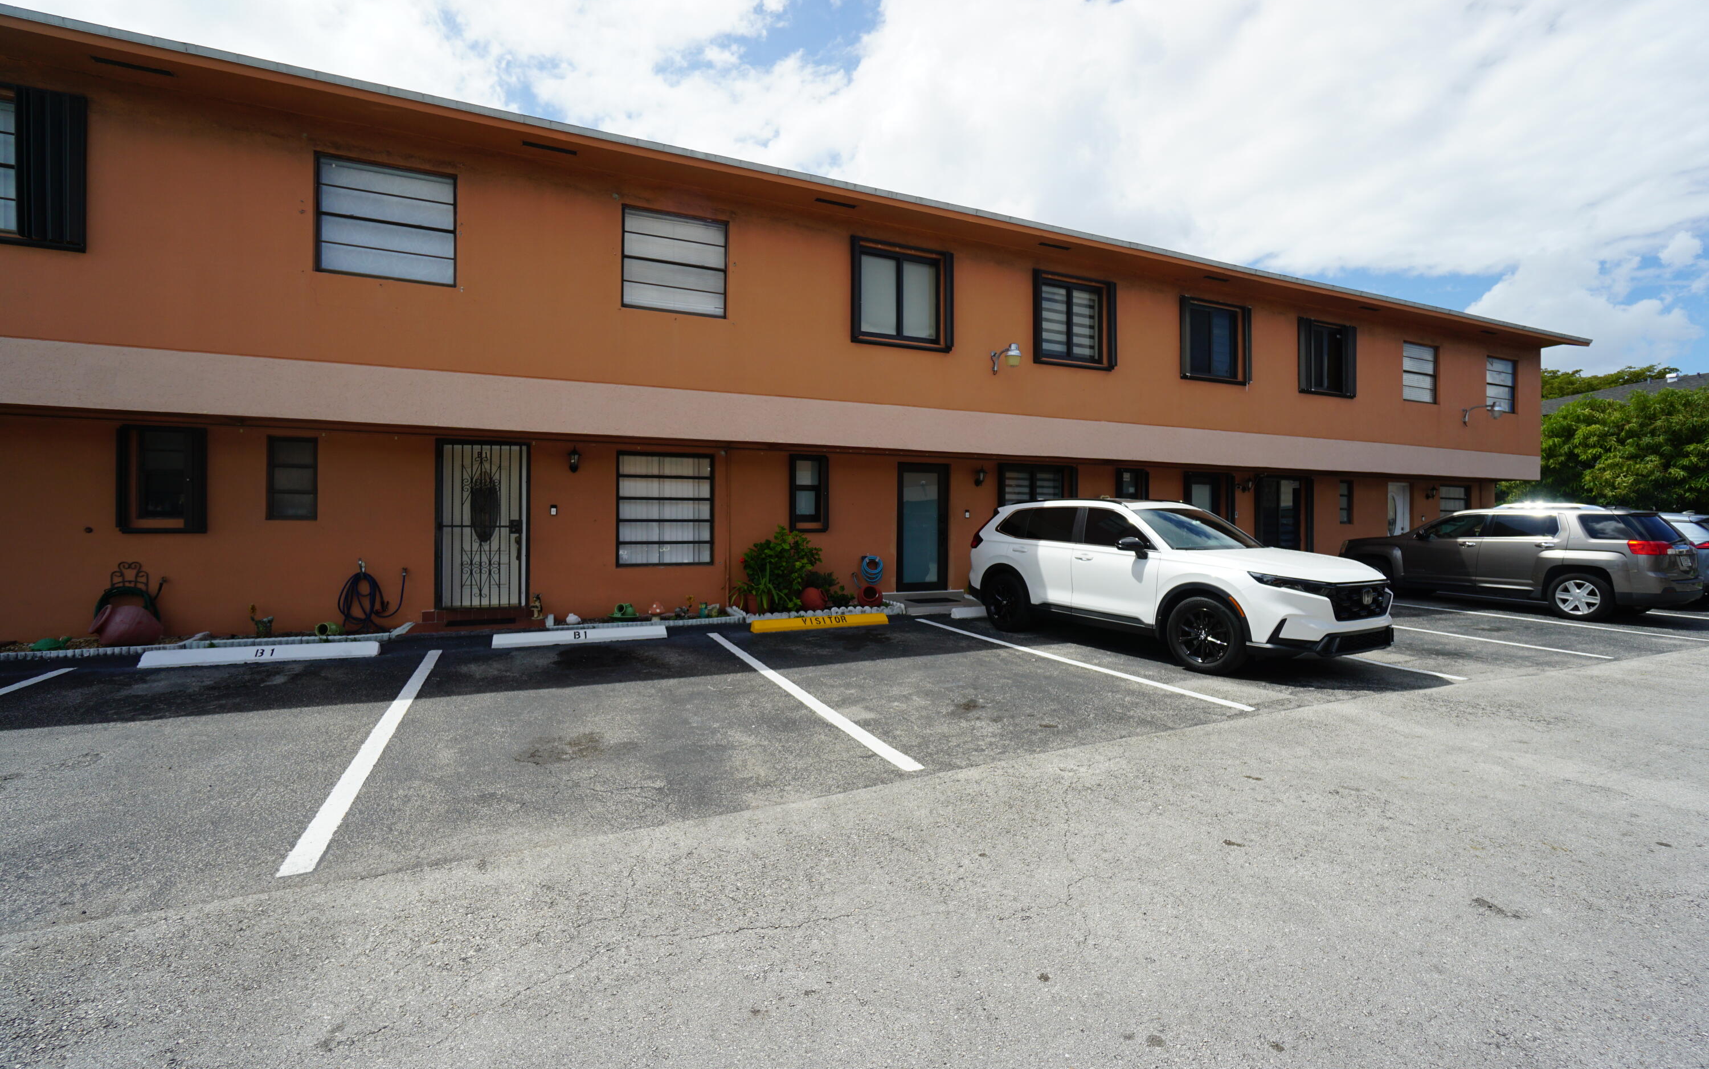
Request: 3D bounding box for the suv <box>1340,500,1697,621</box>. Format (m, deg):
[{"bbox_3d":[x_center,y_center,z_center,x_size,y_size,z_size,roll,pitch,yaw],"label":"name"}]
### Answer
[{"bbox_3d":[10.925,0.378,12.166,1.850,1.720,4.700,0,2,-23],"label":"suv"}]

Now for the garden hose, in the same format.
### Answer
[{"bbox_3d":[-5.838,0.754,8.640,0.720,0.910,0.150,0,0,-24],"label":"garden hose"}]

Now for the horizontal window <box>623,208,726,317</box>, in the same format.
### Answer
[{"bbox_3d":[-2.297,-3.475,9.173,1.324,1.280,0.100,0,0,-23],"label":"horizontal window"}]

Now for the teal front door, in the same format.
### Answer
[{"bbox_3d":[1.145,-0.115,11.773,0.960,2.090,0.100,0,0,-24],"label":"teal front door"}]

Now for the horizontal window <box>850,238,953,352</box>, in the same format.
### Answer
[{"bbox_3d":[0.715,-3.491,10.478,1.610,1.510,0.140,0,0,-24],"label":"horizontal window"}]

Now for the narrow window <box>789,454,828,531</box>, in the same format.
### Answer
[{"bbox_3d":[-0.694,-0.620,10.885,0.590,1.160,0.140,0,0,-24],"label":"narrow window"}]

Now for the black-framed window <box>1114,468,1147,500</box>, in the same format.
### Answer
[{"bbox_3d":[5.177,-0.629,13.261,0.740,1.152,0.130,0,0,-23],"label":"black-framed window"}]

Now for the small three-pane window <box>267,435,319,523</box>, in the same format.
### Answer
[{"bbox_3d":[-6.523,-0.650,8.280,0.479,0.972,0.100,0,0,-23],"label":"small three-pane window"}]

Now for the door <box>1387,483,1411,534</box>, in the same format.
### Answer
[{"bbox_3d":[12.939,-0.158,16.988,0.950,2.100,0.100,0,0,-24],"label":"door"}]

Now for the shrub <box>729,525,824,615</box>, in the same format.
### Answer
[{"bbox_3d":[-1.070,0.499,10.063,1.240,1.200,0.950,0,0,-23],"label":"shrub"}]

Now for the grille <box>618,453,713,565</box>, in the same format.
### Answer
[{"bbox_3d":[-2.638,-0.353,9.961,1.346,1.602,0.100,0,0,-23],"label":"grille"}]

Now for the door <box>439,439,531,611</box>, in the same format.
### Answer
[{"bbox_3d":[-4.701,-0.117,9.036,1.067,2.144,0.100,0,0,-23],"label":"door"}]

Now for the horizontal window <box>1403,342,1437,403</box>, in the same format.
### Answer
[{"bbox_3d":[12.093,-3.457,15.299,1.300,1.272,0.100,0,0,-23],"label":"horizontal window"}]

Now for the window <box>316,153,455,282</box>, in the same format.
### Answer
[{"bbox_3d":[-5.189,-3.468,7.942,1.340,1.294,0.100,0,0,-23],"label":"window"}]

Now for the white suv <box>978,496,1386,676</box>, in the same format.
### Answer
[{"bbox_3d":[3.311,0.414,8.278,1.870,1.685,4.694,0,2,-30],"label":"white suv"}]

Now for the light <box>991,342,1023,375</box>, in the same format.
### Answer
[{"bbox_3d":[2.312,-2.694,10.896,0.230,0.340,0.630,0,0,-24],"label":"light"}]

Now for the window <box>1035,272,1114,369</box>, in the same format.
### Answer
[{"bbox_3d":[3.593,-3.456,11.582,1.692,1.497,0.150,0,0,-23],"label":"window"}]

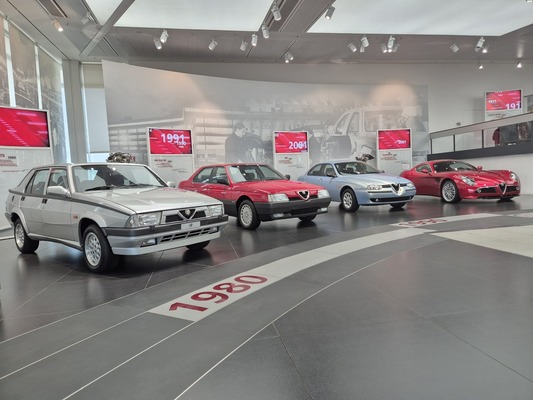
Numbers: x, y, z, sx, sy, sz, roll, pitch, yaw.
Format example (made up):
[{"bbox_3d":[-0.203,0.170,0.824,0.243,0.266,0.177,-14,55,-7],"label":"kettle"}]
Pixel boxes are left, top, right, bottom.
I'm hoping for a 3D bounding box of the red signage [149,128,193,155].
[{"bbox_3d":[-3.071,-1.864,11.431,1.400,0.790,0.080,-5,4,-36],"label":"red signage"}]

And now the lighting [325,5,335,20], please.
[{"bbox_3d":[1.710,-5.016,9.492,0.240,0.380,0.200,-5,4,-37],"label":"lighting"}]

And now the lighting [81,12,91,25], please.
[{"bbox_3d":[-4.664,-4.677,9.127,0.220,0.360,0.260,-1,4,27],"label":"lighting"}]

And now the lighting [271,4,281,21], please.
[{"bbox_3d":[0.259,-4.937,9.366,0.230,0.390,0.200,1,5,45],"label":"lighting"}]

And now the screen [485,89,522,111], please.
[{"bbox_3d":[9.665,-4.017,14.443,1.400,0.790,0.080,-3,3,3],"label":"screen"}]

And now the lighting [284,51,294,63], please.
[{"bbox_3d":[0.843,-5.169,12.758,0.220,0.380,0.260,-5,4,-37],"label":"lighting"}]

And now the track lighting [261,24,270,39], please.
[{"bbox_3d":[-0.012,-4.993,10.526,0.200,0.400,0.220,-5,4,-30],"label":"track lighting"}]

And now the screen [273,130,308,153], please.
[{"bbox_3d":[0.962,-2.196,13.609,1.400,0.790,0.080,-4,4,-21],"label":"screen"}]

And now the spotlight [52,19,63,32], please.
[{"bbox_3d":[-5.553,-4.653,9.460,0.260,0.370,0.220,0,5,41],"label":"spotlight"}]

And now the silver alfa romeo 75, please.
[{"bbox_3d":[-2.546,0.124,5.491,4.330,1.350,1.660,0,4,40],"label":"silver alfa romeo 75"}]

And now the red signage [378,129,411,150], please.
[{"bbox_3d":[5.268,-2.468,14.579,1.400,0.790,0.080,-3,3,-8],"label":"red signage"}]

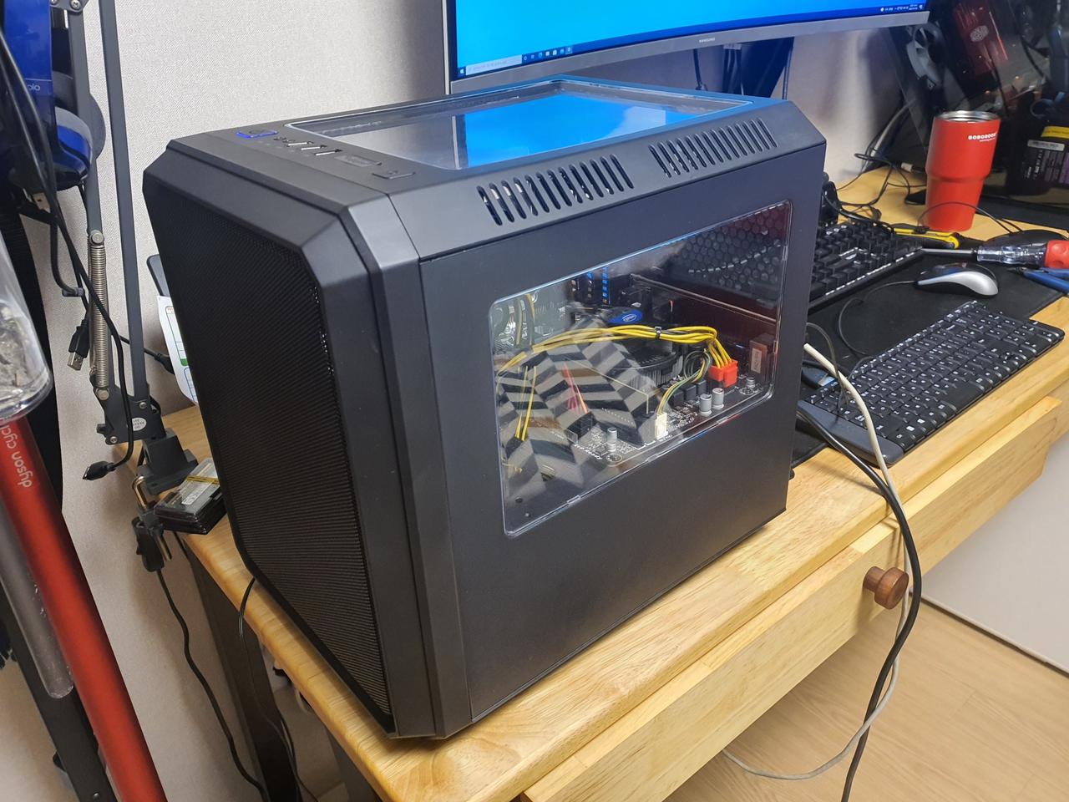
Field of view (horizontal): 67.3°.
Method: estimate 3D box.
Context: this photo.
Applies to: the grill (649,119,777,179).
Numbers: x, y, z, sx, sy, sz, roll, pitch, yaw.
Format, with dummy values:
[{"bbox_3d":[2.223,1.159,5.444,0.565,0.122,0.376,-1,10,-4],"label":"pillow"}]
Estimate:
[{"bbox_3d":[0.105,-0.147,0.469,0.098,0.022,0.005,-24,-10,-33],"label":"grill"}]

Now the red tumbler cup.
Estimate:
[{"bbox_3d":[0.673,-0.364,1.277,0.092,0.168,0.092,-2,29,1],"label":"red tumbler cup"}]

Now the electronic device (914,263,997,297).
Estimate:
[{"bbox_3d":[0.559,-0.164,1.058,0.100,0.033,0.058,11,32,24],"label":"electronic device"}]

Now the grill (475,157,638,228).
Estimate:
[{"bbox_3d":[0.012,-0.105,0.402,0.089,0.022,0.005,-24,-10,-33],"label":"grill"}]

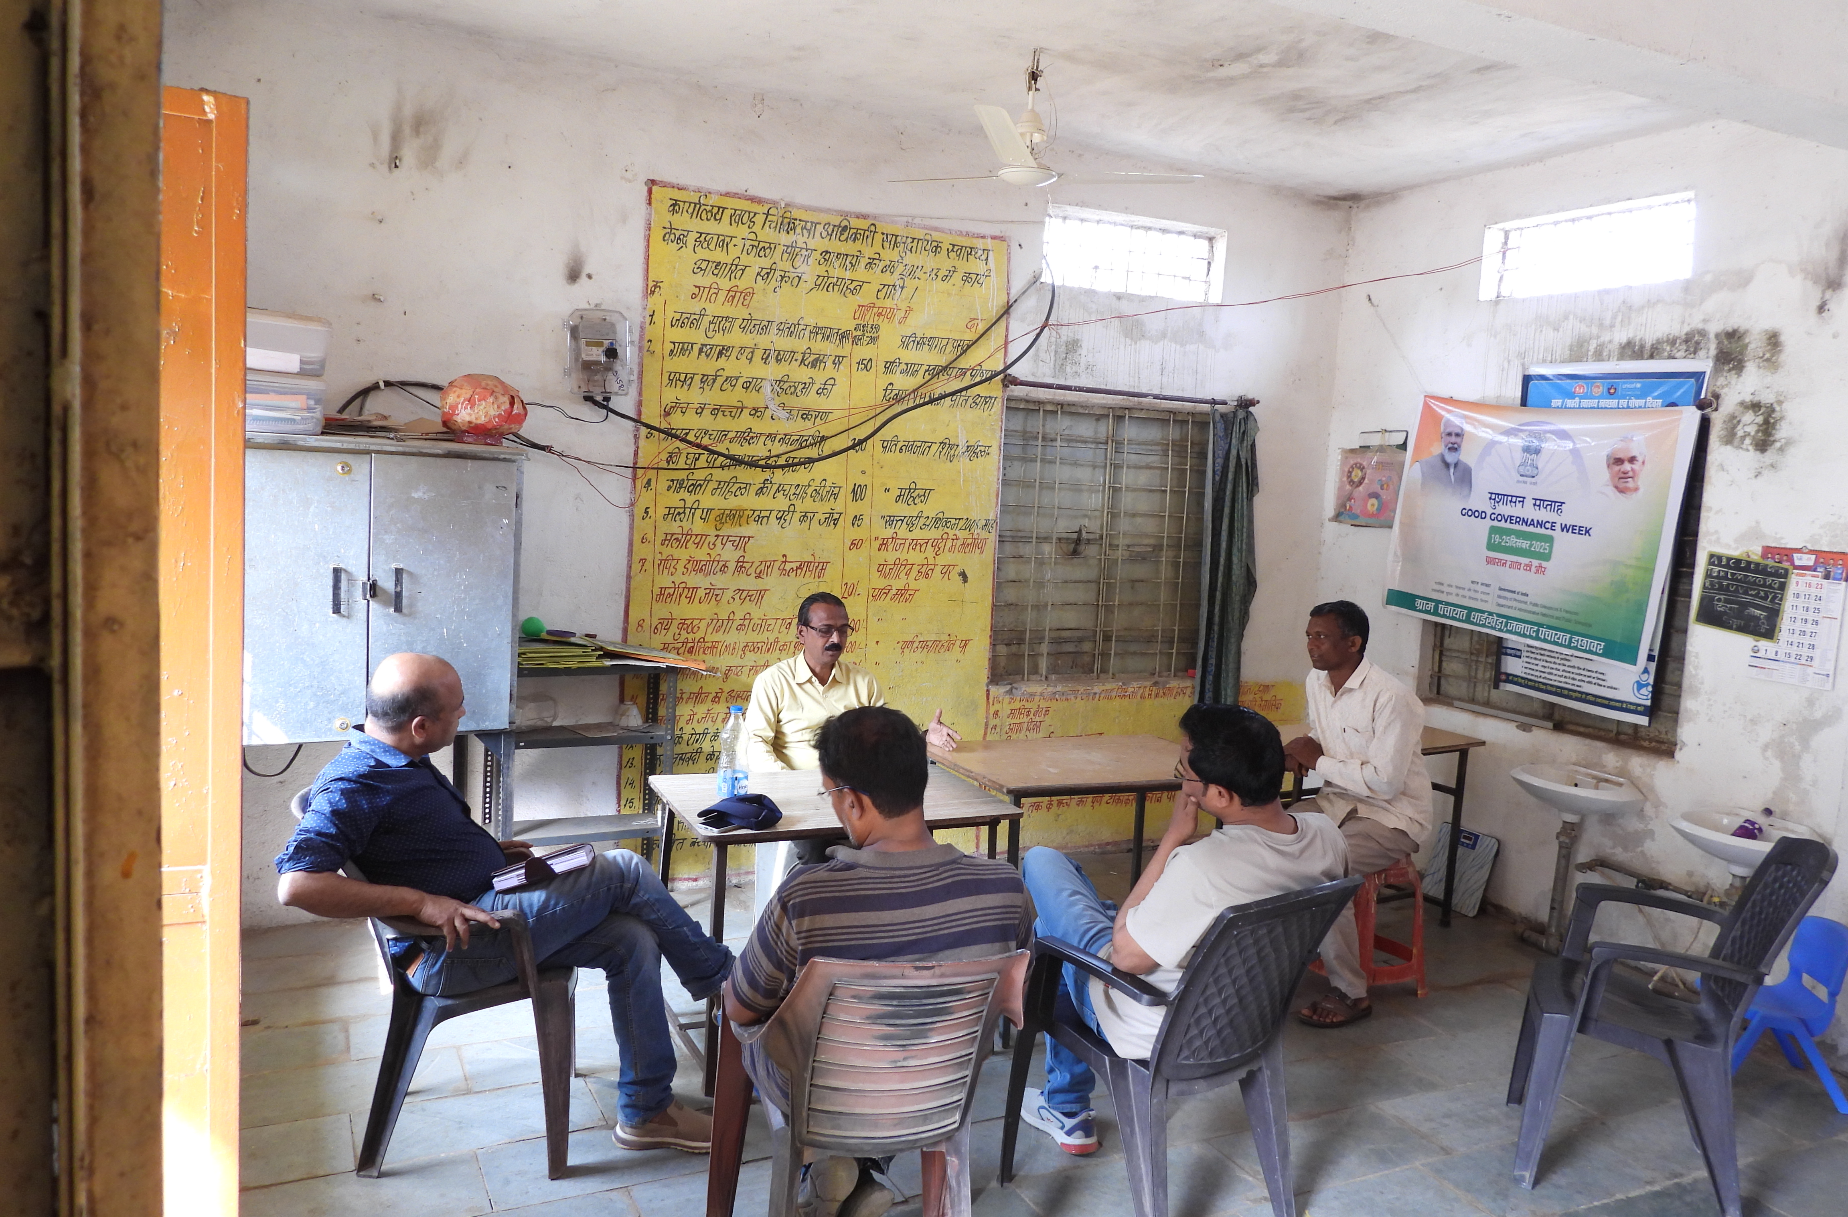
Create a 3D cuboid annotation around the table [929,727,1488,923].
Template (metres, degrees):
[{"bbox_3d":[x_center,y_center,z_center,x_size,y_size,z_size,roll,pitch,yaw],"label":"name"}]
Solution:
[{"bbox_3d":[1.182,0.909,4.953,2.480,0.750,0.800,1,6,-26],"label":"table"}]

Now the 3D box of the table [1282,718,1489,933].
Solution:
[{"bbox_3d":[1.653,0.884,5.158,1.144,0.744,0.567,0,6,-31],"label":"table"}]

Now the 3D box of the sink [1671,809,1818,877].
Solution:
[{"bbox_3d":[2.845,0.815,4.400,0.370,0.180,0.460,1,6,-23],"label":"sink"}]

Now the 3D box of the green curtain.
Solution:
[{"bbox_3d":[1.438,-0.196,6.061,0.334,1.515,0.132,1,6,-26],"label":"green curtain"}]

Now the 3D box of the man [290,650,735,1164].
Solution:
[{"bbox_3d":[-1.030,0.726,3.250,1.080,1.180,0.620,2,6,-15],"label":"man"}]

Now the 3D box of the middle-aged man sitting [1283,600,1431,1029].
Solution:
[{"bbox_3d":[1.510,0.672,4.560,0.650,1.340,0.550,0,7,-30],"label":"middle-aged man sitting"}]

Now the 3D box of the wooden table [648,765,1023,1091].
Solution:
[{"bbox_3d":[-0.290,0.909,3.809,0.961,0.717,0.698,1,6,-26],"label":"wooden table"}]

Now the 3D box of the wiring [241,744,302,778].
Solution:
[{"bbox_3d":[-2.244,0.520,4.420,0.210,0.130,0.050,1,6,-26],"label":"wiring"}]

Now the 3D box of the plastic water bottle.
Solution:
[{"bbox_3d":[-0.548,0.413,3.710,0.081,0.257,0.081,1,6,-26],"label":"plastic water bottle"}]

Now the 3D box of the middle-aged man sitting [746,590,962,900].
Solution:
[{"bbox_3d":[-0.265,0.599,4.249,0.688,1.255,0.708,1,6,-21],"label":"middle-aged man sitting"}]

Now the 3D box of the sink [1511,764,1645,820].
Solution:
[{"bbox_3d":[2.580,0.750,5.060,0.370,0.180,0.460,1,6,-23],"label":"sink"}]

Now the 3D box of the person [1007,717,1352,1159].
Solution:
[{"bbox_3d":[0.575,0.809,3.170,0.600,1.230,0.800,-1,7,-39],"label":"person"}]

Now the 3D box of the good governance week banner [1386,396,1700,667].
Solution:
[{"bbox_3d":[2.530,-0.379,5.410,0.050,0.990,1.380,7,7,-24],"label":"good governance week banner"}]

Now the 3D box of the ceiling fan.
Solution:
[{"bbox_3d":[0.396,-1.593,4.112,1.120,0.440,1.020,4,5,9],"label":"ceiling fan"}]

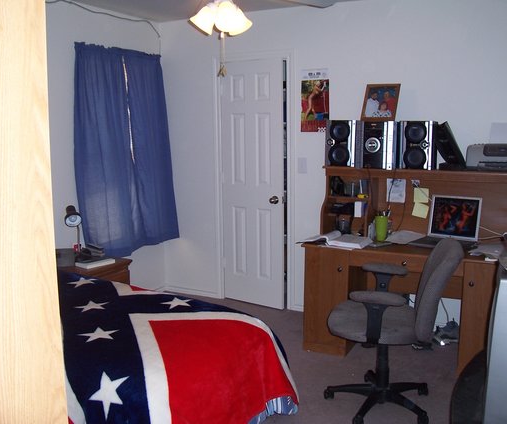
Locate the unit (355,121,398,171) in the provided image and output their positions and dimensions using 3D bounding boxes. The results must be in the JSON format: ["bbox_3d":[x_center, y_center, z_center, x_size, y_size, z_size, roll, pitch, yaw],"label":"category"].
[{"bbox_3d":[0.904,-0.469,3.894,0.265,0.328,0.320,4,10,27],"label":"unit"}]

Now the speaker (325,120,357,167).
[{"bbox_3d":[0.671,-0.487,4.002,0.222,0.328,0.255,4,10,27],"label":"speaker"}]

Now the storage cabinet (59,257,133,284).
[{"bbox_3d":[-1.202,0.659,3.878,0.470,0.585,0.580,4,10,27],"label":"storage cabinet"}]

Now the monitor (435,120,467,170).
[{"bbox_3d":[1.315,-0.446,3.721,0.190,0.325,0.350,2,9,15],"label":"monitor"}]

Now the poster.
[{"bbox_3d":[0.478,-0.861,4.290,0.226,0.485,0.012,4,10,27],"label":"poster"}]

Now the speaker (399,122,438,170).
[{"bbox_3d":[1.127,-0.452,3.768,0.218,0.325,0.255,4,10,27],"label":"speaker"}]

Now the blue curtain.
[{"bbox_3d":[-1.000,-0.457,4.434,0.140,1.610,1.050,4,10,27],"label":"blue curtain"}]

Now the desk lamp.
[{"bbox_3d":[-1.290,0.137,3.990,0.140,0.390,0.190,-3,9,-18],"label":"desk lamp"}]

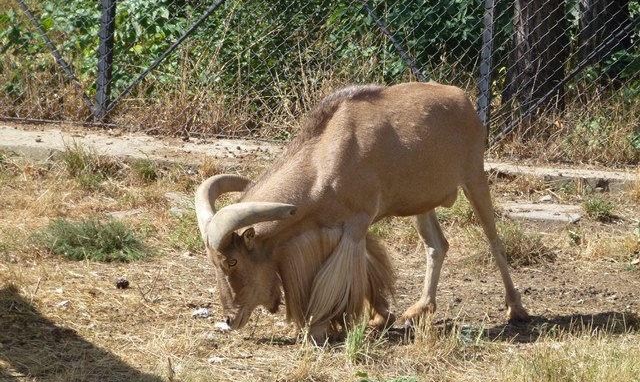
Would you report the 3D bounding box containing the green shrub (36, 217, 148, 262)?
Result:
[{"bbox_3d":[-0.887,0.189,14.200,0.420,0.150,0.360,3,10,0],"label":"green shrub"}]

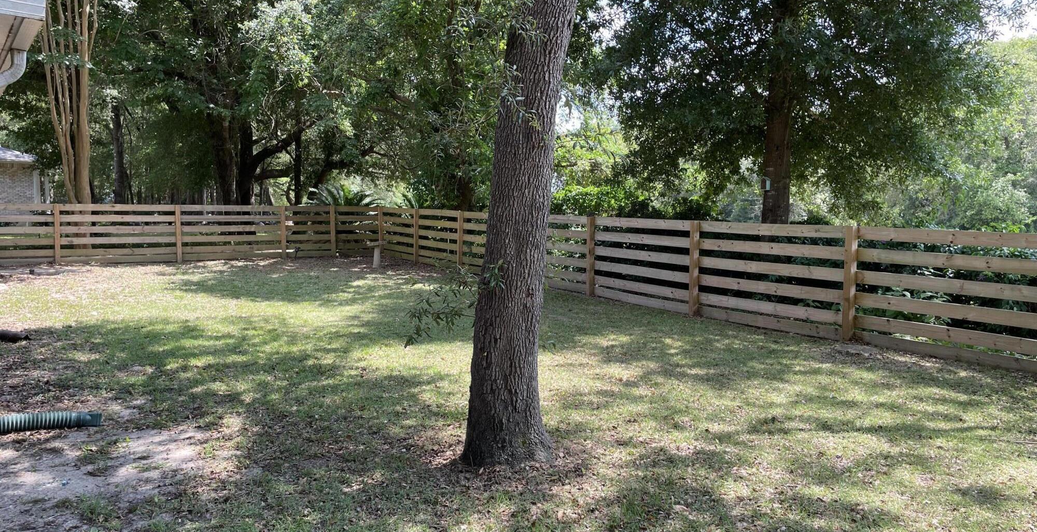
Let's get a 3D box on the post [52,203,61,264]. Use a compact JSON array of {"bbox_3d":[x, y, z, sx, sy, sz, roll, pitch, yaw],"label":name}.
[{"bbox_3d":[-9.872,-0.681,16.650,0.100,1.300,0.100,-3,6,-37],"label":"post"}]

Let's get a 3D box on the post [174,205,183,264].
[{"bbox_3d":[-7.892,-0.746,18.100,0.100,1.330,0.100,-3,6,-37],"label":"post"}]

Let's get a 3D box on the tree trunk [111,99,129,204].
[{"bbox_3d":[-17.417,-4.916,34.000,0.550,4.550,0.550,-3,6,-37],"label":"tree trunk"}]

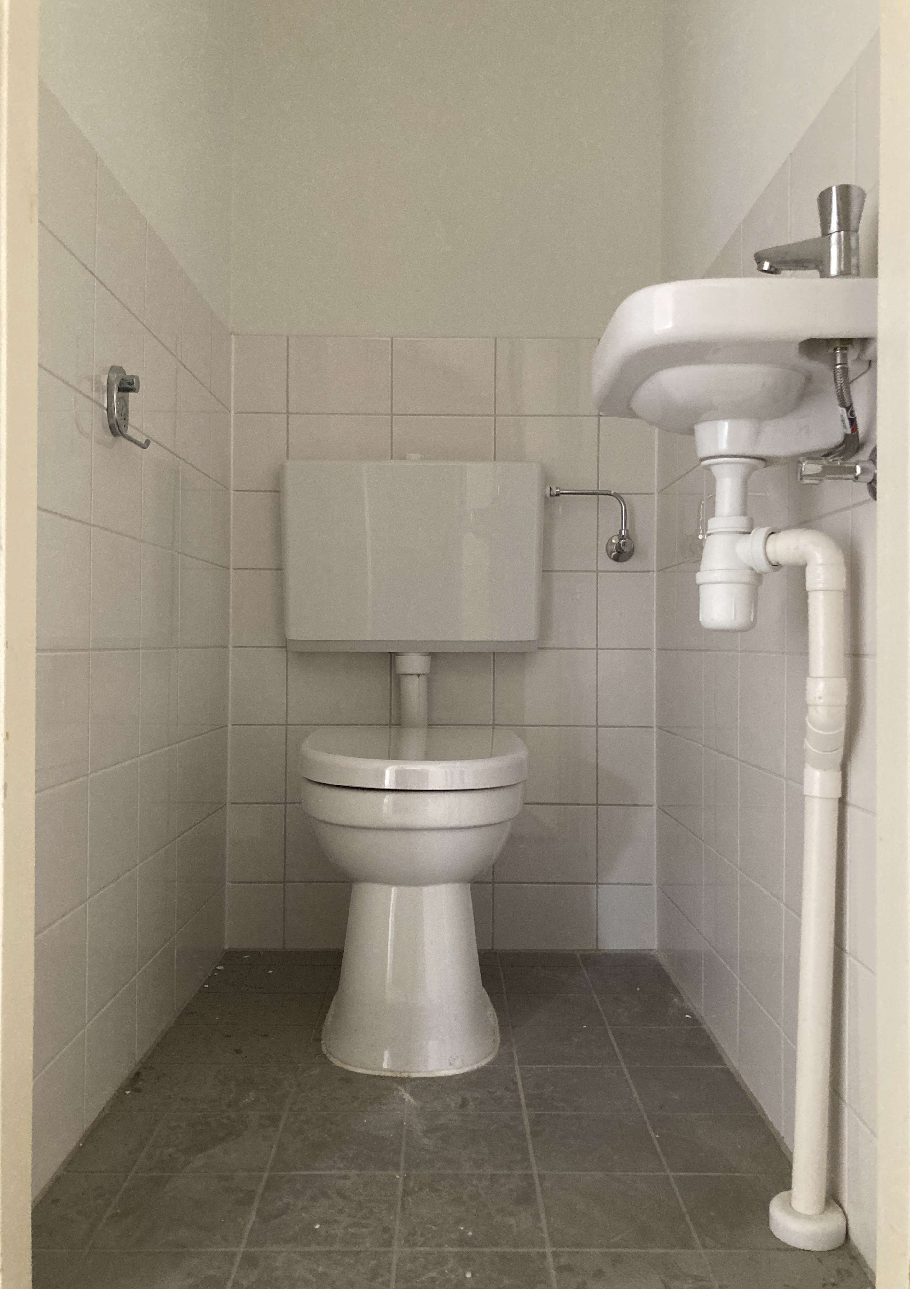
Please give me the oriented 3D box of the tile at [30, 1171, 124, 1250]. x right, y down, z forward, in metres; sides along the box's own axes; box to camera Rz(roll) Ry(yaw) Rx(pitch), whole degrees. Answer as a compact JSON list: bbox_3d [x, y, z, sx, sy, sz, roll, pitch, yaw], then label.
[{"bbox_3d":[-0.399,0.593,1.087,0.080,0.010,0.147,0,0,-1],"label":"tile"}]

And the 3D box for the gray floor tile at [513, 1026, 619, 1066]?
[{"bbox_3d":[0.163,0.596,1.538,0.147,0.010,0.147,0,0,0],"label":"gray floor tile"}]

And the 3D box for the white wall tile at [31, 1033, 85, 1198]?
[{"bbox_3d":[-0.446,0.518,1.155,0.010,0.119,0.187,0,0,0],"label":"white wall tile"}]

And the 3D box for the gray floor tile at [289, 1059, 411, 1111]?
[{"bbox_3d":[-0.137,0.598,1.393,0.148,0.010,0.146,0,0,0],"label":"gray floor tile"}]

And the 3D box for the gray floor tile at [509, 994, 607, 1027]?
[{"bbox_3d":[0.162,0.598,1.694,0.148,0.010,0.148,0,0,0],"label":"gray floor tile"}]

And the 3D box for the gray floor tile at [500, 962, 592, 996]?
[{"bbox_3d":[0.160,0.598,1.844,0.148,0.010,0.148,0,0,0],"label":"gray floor tile"}]

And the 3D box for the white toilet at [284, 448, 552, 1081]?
[{"bbox_3d":[-0.071,0.128,1.688,0.472,0.930,0.665,0,0,0],"label":"white toilet"}]

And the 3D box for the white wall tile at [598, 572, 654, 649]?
[{"bbox_3d":[0.334,-0.065,2.023,0.111,0.148,0.010,0,0,0],"label":"white wall tile"}]

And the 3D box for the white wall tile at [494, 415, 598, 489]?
[{"bbox_3d":[0.180,-0.368,2.029,0.200,0.149,0.010,0,0,0],"label":"white wall tile"}]

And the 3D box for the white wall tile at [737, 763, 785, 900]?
[{"bbox_3d":[0.396,0.236,1.339,0.010,0.148,0.197,0,0,0],"label":"white wall tile"}]

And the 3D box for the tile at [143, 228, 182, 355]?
[{"bbox_3d":[-0.436,-0.519,1.552,0.010,0.148,0.194,0,0,0],"label":"tile"}]

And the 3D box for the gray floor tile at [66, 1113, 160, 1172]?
[{"bbox_3d":[-0.401,0.596,1.242,0.074,0.010,0.146,0,0,0],"label":"gray floor tile"}]

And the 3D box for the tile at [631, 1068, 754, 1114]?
[{"bbox_3d":[0.314,0.600,1.397,0.144,0.010,0.146,0,0,0],"label":"tile"}]

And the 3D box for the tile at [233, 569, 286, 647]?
[{"bbox_3d":[-0.377,-0.069,2.013,0.106,0.148,0.010,0,0,0],"label":"tile"}]

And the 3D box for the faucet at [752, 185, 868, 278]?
[{"bbox_3d":[0.322,-0.368,0.945,0.100,0.079,0.044,0,0,0],"label":"faucet"}]

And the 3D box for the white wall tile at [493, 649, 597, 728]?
[{"bbox_3d":[0.177,0.086,2.030,0.200,0.149,0.010,0,0,0],"label":"white wall tile"}]

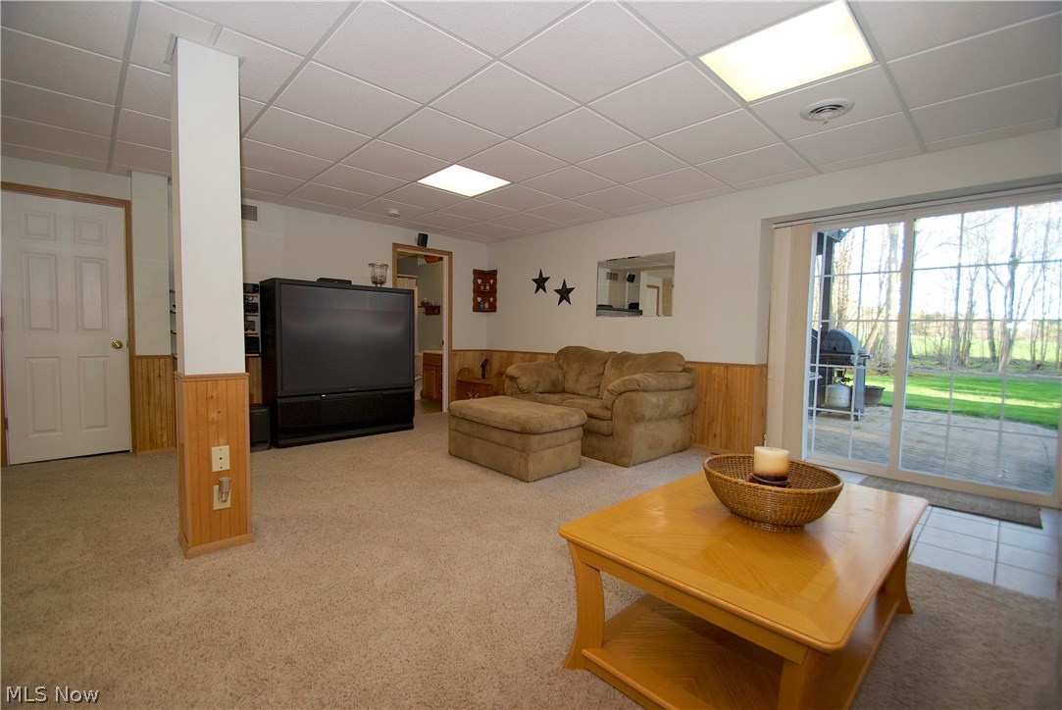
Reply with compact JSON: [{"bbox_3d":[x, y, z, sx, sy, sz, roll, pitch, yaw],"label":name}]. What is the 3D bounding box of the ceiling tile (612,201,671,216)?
[{"bbox_3d":[1.044,-1.455,4.402,0.195,0.025,0.600,-2,4,-44],"label":"ceiling tile"}]

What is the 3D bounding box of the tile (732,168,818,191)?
[{"bbox_3d":[1.914,-1.390,3.513,0.174,0.020,0.591,-2,5,-44],"label":"tile"}]

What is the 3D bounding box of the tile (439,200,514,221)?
[{"bbox_3d":[-0.535,-1.493,4.575,0.605,0.025,0.605,-3,5,-44],"label":"tile"}]

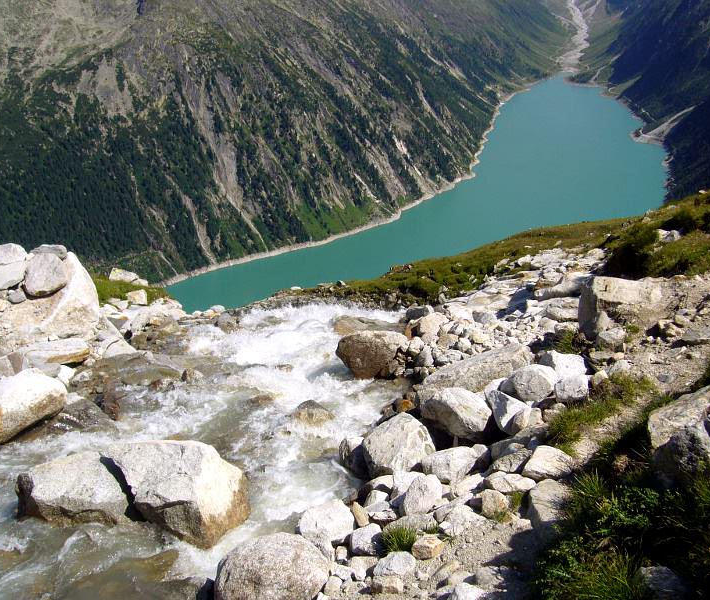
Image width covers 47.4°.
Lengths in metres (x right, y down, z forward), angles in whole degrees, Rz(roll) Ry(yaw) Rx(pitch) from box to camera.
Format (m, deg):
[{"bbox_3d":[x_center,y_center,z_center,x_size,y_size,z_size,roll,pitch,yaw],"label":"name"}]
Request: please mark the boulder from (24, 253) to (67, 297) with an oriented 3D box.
[{"bbox_3d":[-4.893,-0.404,12.800,0.613,0.674,0.636,0,23,0],"label":"boulder"}]

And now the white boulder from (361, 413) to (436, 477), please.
[{"bbox_3d":[0.412,1.372,7.700,0.701,0.552,0.587,0,23,0],"label":"white boulder"}]

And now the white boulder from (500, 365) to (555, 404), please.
[{"bbox_3d":[2.057,0.989,9.600,0.670,0.440,0.530,0,23,0],"label":"white boulder"}]

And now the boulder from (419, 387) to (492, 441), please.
[{"bbox_3d":[1.053,1.189,8.500,0.751,0.495,0.524,10,25,23],"label":"boulder"}]

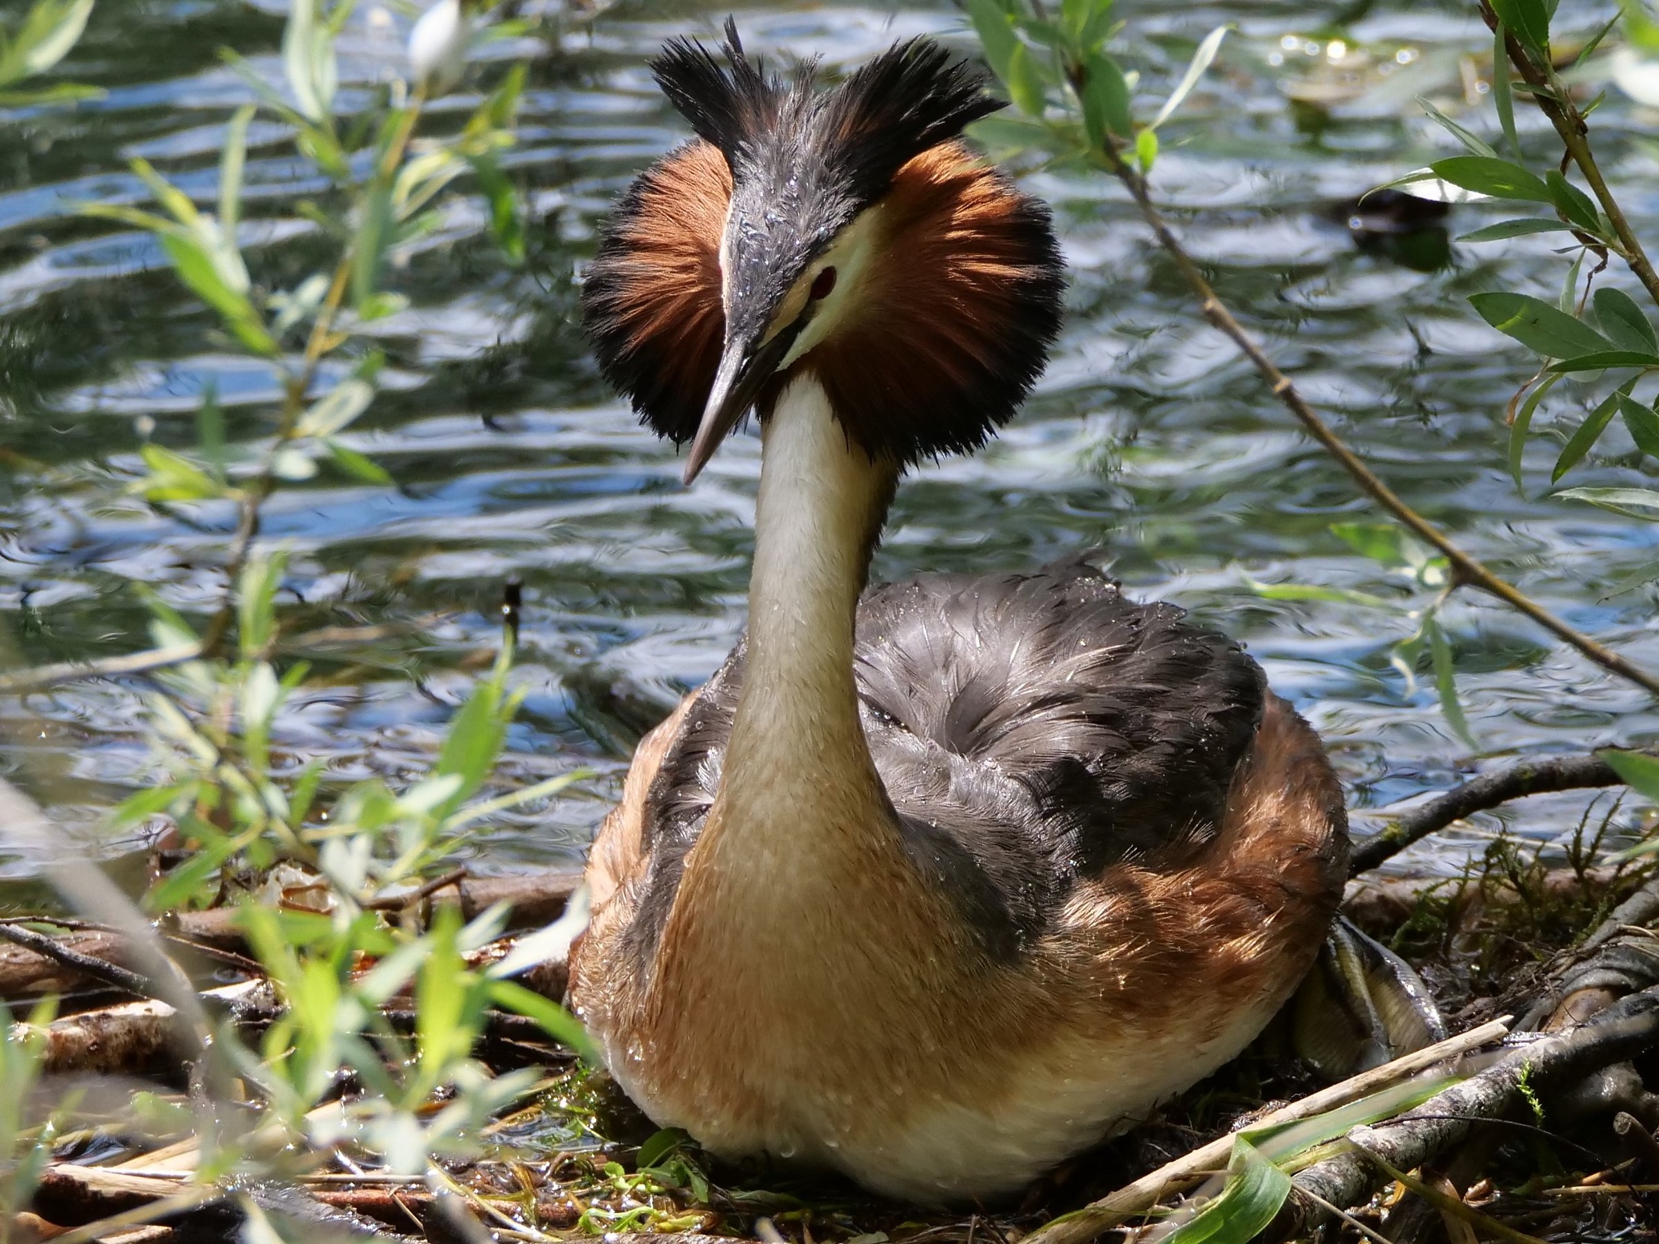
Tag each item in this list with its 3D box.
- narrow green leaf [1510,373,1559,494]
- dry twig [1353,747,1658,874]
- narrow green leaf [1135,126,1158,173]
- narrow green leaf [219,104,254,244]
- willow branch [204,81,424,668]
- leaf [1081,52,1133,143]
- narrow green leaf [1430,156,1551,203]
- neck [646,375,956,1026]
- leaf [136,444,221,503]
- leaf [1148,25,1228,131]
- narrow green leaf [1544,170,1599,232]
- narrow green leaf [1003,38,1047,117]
[{"bbox_3d":[0.179,-0.049,4.750,0.007,0.031,0.009,14,0,1],"label":"narrow green leaf"},{"bbox_3d":[0.179,0.051,5.000,0.083,0.034,0.030,0,13,0],"label":"dry twig"},{"bbox_3d":[0.085,-0.126,5.000,0.006,0.013,0.005,0,13,0],"label":"narrow green leaf"},{"bbox_3d":[-0.140,-0.105,4.400,0.006,0.034,0.009,7,8,0],"label":"narrow green leaf"},{"bbox_3d":[-0.125,-0.059,4.500,0.055,0.138,0.050,0,13,0],"label":"willow branch"},{"bbox_3d":[0.074,-0.140,5.000,0.014,0.025,0.009,0,13,0],"label":"leaf"},{"bbox_3d":[0.168,-0.112,4.750,0.034,0.004,0.011,14,50,-3],"label":"narrow green leaf"},{"bbox_3d":[-0.007,0.020,4.800,0.075,0.165,0.075,0,13,0],"label":"neck"},{"bbox_3d":[-0.157,-0.036,4.500,0.021,0.015,0.012,0,13,0],"label":"leaf"},{"bbox_3d":[0.093,-0.141,4.850,0.005,0.034,0.008,35,9,-12],"label":"leaf"},{"bbox_3d":[0.189,-0.107,4.750,0.024,0.004,0.009,29,37,-15],"label":"narrow green leaf"},{"bbox_3d":[0.050,-0.140,4.800,0.008,0.021,0.007,-12,-5,10],"label":"narrow green leaf"}]

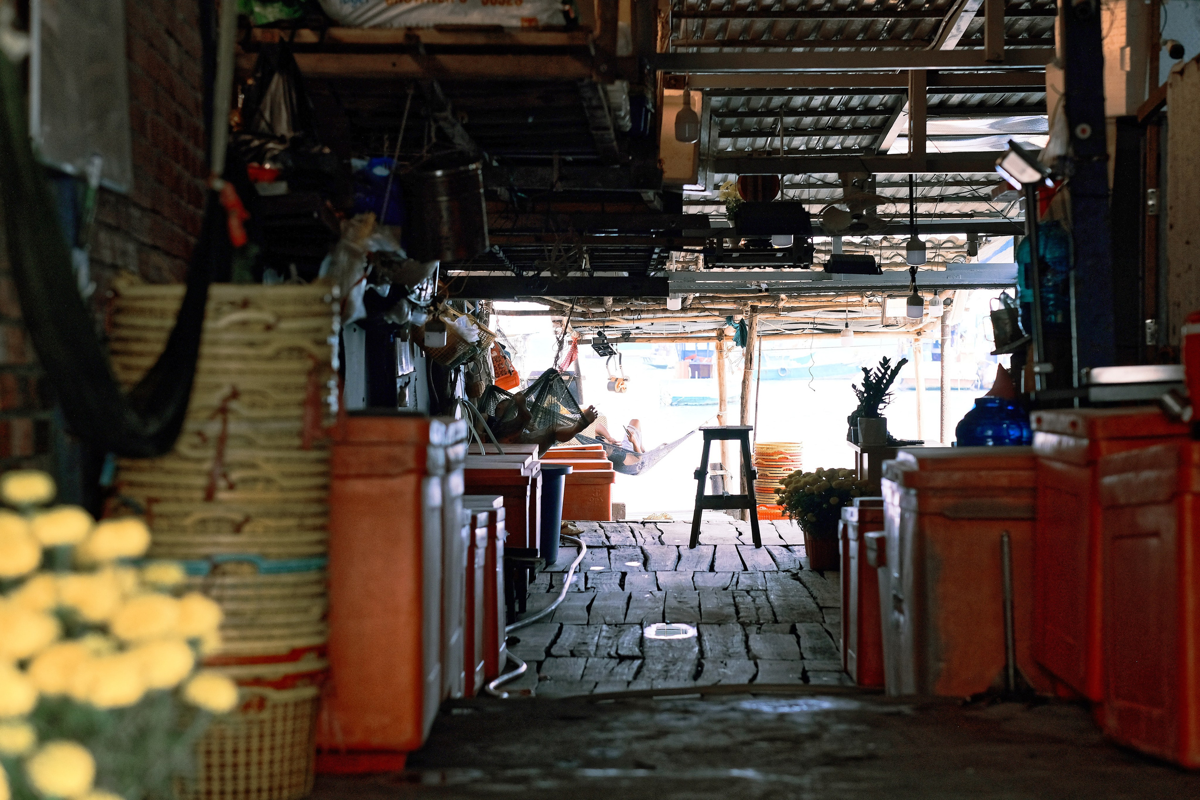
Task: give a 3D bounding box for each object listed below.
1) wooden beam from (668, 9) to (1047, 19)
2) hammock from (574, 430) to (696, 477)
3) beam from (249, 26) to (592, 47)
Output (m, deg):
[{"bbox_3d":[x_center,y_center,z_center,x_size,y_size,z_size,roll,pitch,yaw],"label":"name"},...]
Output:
[{"bbox_3d":[1.339,-1.955,14.200,1.970,0.050,0.050,0,1,2],"label":"wooden beam"},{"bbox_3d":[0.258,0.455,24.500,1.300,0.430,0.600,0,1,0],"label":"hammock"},{"bbox_3d":[-0.577,-1.168,9.000,1.120,0.060,0.080,0,1,0],"label":"beam"}]

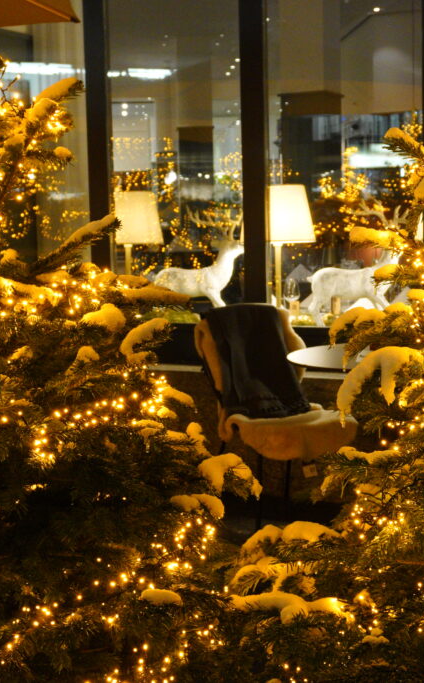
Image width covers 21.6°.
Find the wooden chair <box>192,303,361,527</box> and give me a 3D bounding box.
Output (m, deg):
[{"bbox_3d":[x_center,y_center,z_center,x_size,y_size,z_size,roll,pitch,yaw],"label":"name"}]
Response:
[{"bbox_3d":[0.247,0.319,4.300,0.480,0.880,0.550,-5,7,-32],"label":"wooden chair"}]

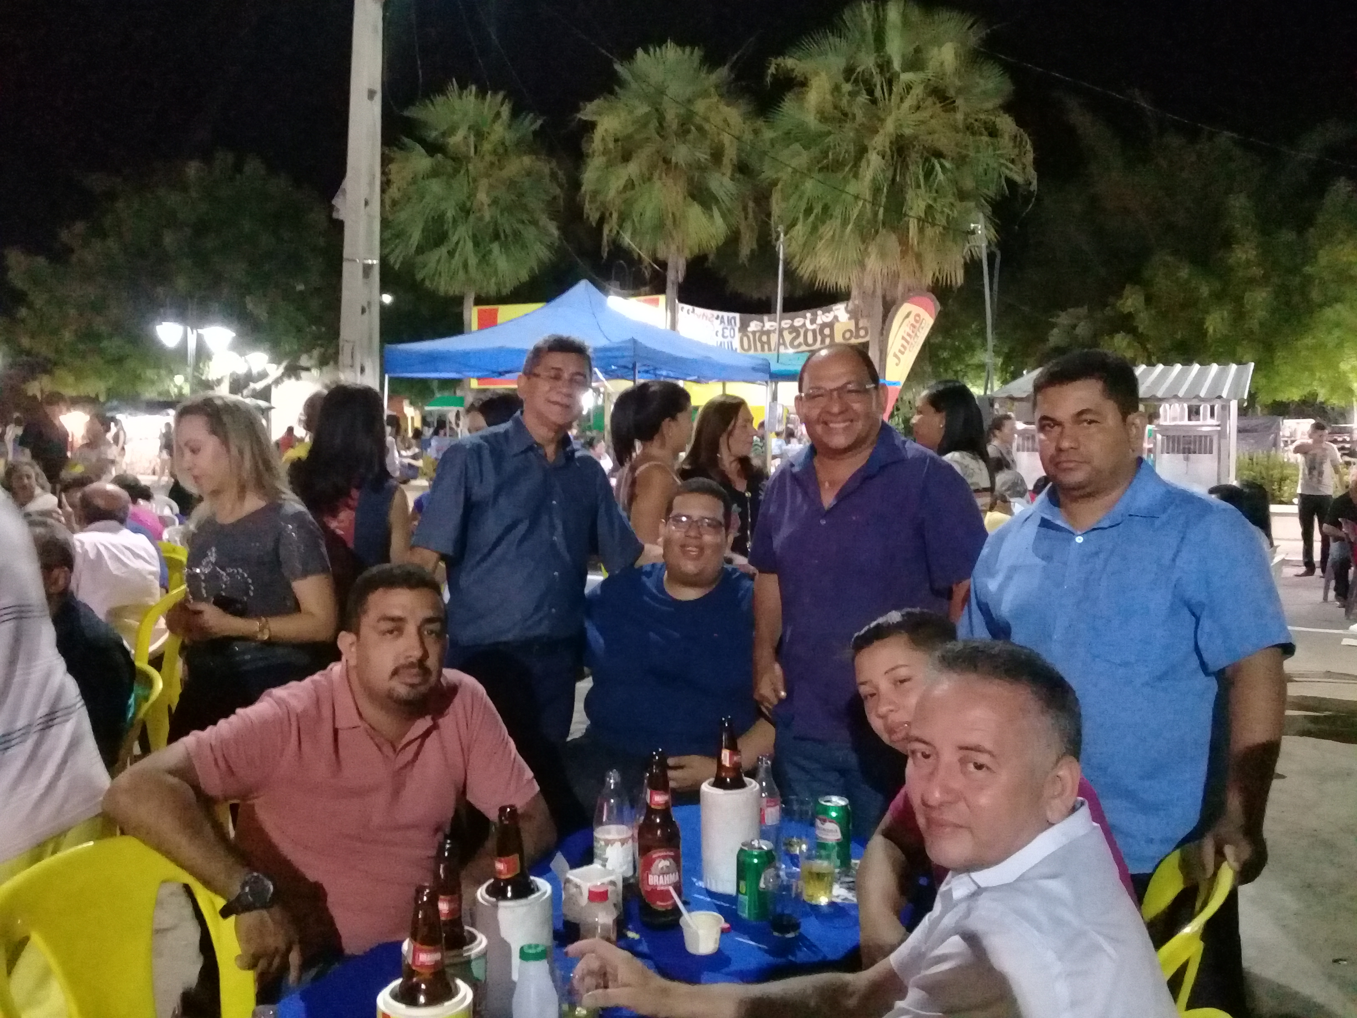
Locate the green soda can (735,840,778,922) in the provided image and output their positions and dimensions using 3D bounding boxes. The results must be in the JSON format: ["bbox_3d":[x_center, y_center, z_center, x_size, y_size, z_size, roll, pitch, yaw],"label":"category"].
[{"bbox_3d":[0.134,0.632,2.090,0.066,0.122,0.066,0,4,0],"label":"green soda can"}]

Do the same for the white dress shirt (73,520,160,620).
[{"bbox_3d":[-2.434,0.270,5.200,0.470,0.560,0.360,-1,4,-17],"label":"white dress shirt"}]

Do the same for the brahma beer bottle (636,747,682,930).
[{"bbox_3d":[-0.030,0.550,2.055,0.075,0.290,0.075,-1,4,-9],"label":"brahma beer bottle"}]

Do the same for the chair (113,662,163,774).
[{"bbox_3d":[-1.810,0.849,3.522,0.520,0.860,0.460,1,4,16],"label":"chair"}]

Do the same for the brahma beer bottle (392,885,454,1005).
[{"bbox_3d":[-0.292,0.579,1.395,0.075,0.290,0.075,-1,4,-11],"label":"brahma beer bottle"}]

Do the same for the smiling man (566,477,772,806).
[{"bbox_3d":[-0.021,0.654,2.838,0.580,1.420,0.780,0,4,3],"label":"smiling man"}]

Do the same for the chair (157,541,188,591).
[{"bbox_3d":[-3.050,0.597,6.962,0.520,0.860,0.460,2,5,28],"label":"chair"}]

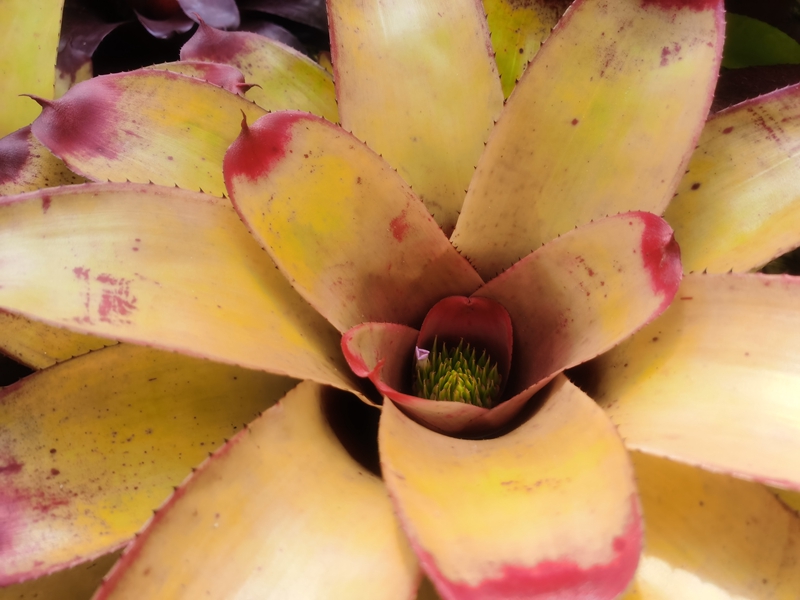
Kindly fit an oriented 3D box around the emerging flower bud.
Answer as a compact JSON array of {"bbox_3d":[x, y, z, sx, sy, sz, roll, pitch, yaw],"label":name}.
[{"bbox_3d":[0.034,0.047,0.370,0.051,0.036,0.050,0,47,0],"label":"emerging flower bud"}]

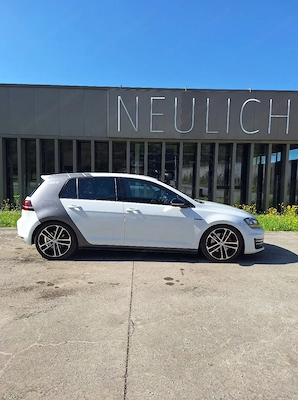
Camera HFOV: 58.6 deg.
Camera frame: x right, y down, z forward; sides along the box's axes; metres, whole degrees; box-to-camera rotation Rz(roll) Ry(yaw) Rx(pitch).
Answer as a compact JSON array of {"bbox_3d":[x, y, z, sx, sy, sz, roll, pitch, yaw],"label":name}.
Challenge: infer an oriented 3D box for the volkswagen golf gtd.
[{"bbox_3d":[-0.100,0.190,5.008,4.270,1.430,1.820,1,5,0],"label":"volkswagen golf gtd"}]

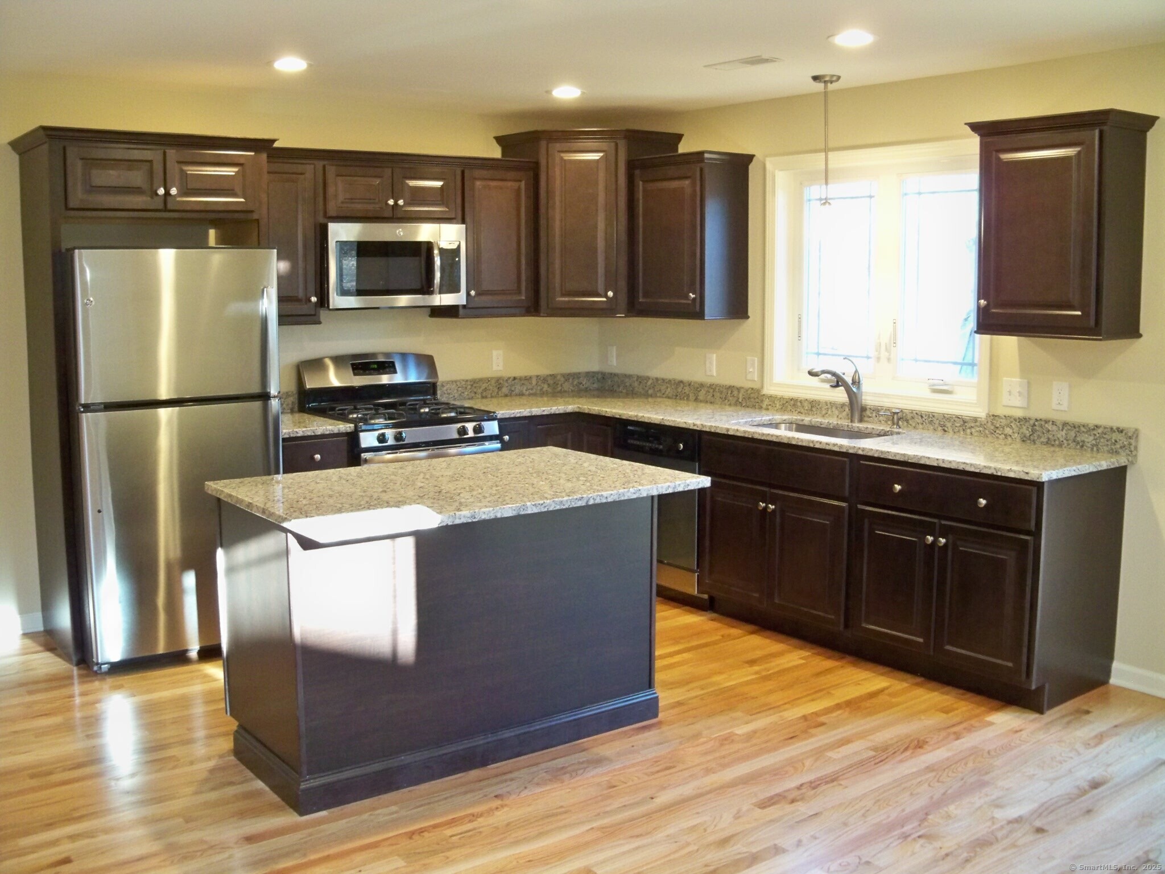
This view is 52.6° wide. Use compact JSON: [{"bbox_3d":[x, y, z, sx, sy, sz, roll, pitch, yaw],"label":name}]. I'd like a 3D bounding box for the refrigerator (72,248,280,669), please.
[{"bbox_3d":[-1.814,0.052,5.076,0.835,1.700,0.759,-6,10,-37],"label":"refrigerator"}]

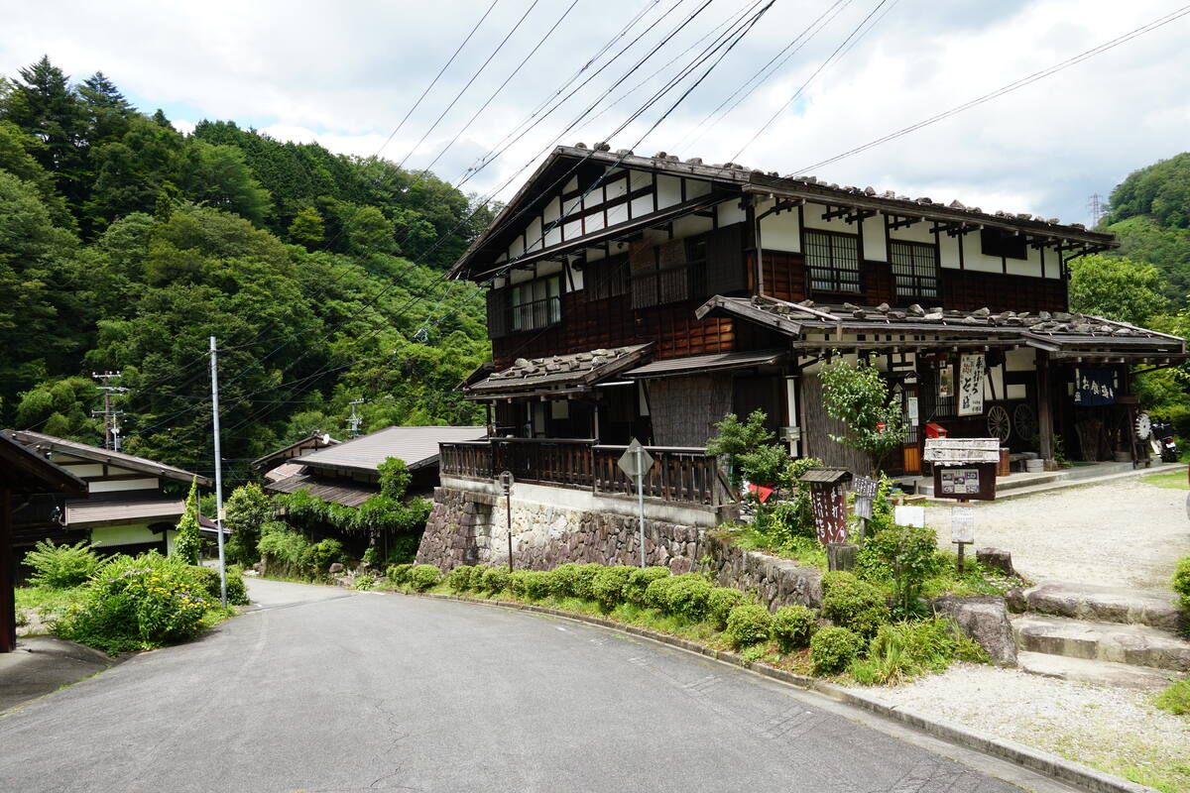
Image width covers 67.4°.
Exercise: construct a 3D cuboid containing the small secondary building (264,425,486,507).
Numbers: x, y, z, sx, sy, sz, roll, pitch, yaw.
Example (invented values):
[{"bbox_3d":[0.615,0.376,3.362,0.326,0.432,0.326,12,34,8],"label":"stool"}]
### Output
[{"bbox_3d":[-5.937,3.480,34.055,9.600,4.670,13.000,-2,-1,-34],"label":"small secondary building"}]

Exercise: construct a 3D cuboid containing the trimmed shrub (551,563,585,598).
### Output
[{"bbox_3d":[-0.412,2.680,13.000,0.520,0.500,0.520,-2,-1,-2],"label":"trimmed shrub"}]

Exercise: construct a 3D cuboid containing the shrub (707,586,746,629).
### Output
[{"bbox_3d":[1.413,2.278,9.600,0.450,0.450,0.450,-3,-1,8],"label":"shrub"}]

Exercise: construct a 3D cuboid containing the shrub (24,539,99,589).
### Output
[{"bbox_3d":[-12.424,3.918,20.800,1.750,1.150,1.600,-2,-1,-31],"label":"shrub"}]

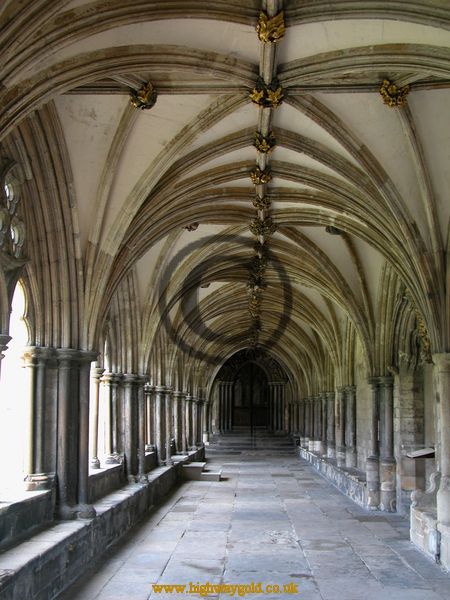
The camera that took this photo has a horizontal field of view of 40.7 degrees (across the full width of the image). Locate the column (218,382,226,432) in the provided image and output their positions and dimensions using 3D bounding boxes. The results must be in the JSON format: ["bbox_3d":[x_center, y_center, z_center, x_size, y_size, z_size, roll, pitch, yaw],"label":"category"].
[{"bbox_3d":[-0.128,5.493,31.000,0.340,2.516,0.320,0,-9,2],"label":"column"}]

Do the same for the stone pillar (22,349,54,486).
[{"bbox_3d":[-1.967,1.250,6.400,0.320,1.492,0.310,0,-9,2],"label":"stone pillar"}]

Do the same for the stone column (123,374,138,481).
[{"bbox_3d":[-1.573,2.106,10.100,0.260,1.763,0.250,0,-9,2],"label":"stone column"}]

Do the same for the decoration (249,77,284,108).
[{"bbox_3d":[0.402,-2.011,5.879,0.340,0.180,0.290,0,-11,2],"label":"decoration"}]

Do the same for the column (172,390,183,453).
[{"bbox_3d":[-1.409,3.605,18.000,0.230,1.810,0.230,0,-9,2],"label":"column"}]

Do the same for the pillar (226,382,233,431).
[{"bbox_3d":[0.230,5.493,31.000,0.280,2.516,0.280,0,-9,2],"label":"pillar"}]

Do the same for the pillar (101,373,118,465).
[{"bbox_3d":[-1.875,1.908,9.850,0.270,1.436,0.270,0,-9,2],"label":"pillar"}]

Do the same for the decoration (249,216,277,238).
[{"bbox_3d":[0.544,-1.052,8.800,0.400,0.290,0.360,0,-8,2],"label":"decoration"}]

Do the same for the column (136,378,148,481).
[{"bbox_3d":[-1.475,2.316,10.850,0.190,1.870,0.190,0,-9,2],"label":"column"}]

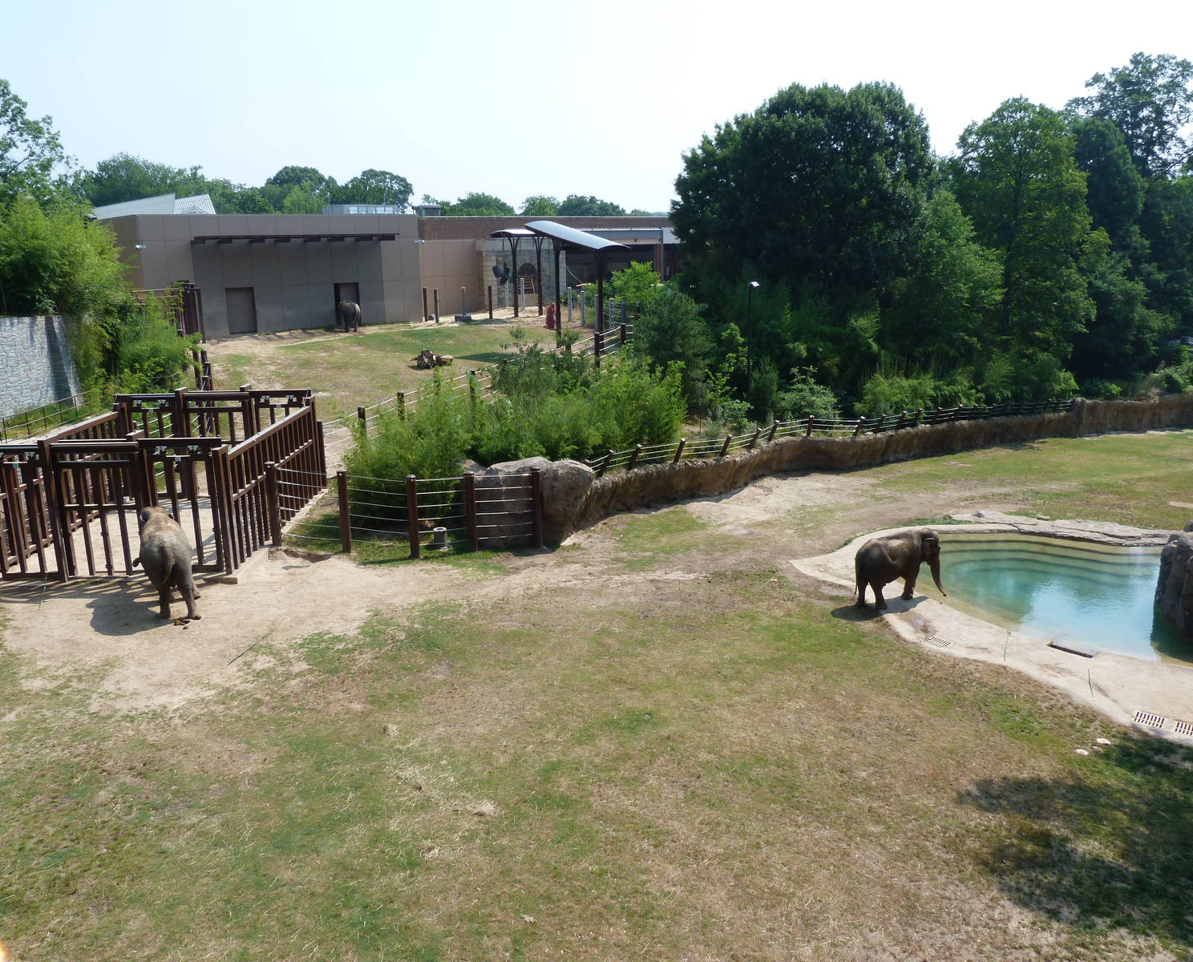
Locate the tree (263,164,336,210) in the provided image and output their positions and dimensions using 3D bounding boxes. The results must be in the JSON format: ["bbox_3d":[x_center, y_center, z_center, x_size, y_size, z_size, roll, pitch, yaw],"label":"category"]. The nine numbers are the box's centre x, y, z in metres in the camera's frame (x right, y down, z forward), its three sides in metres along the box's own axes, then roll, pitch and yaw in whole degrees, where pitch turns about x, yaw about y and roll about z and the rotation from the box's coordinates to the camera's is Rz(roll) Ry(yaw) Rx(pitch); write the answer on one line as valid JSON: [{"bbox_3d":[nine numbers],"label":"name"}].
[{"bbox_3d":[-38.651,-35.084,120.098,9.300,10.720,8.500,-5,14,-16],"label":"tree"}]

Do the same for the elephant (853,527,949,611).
[{"bbox_3d":[9.344,2.611,28.599,2.950,2.300,1.100,-7,15,-22],"label":"elephant"}]

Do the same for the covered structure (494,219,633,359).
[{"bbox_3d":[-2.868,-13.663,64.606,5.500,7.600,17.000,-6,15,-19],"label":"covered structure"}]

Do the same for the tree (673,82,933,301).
[{"bbox_3d":[13.430,-16.610,60.520,16.510,17.690,14.860,2,14,12],"label":"tree"}]

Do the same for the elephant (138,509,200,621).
[{"bbox_3d":[-12.486,2.432,27.370,1.400,2.500,3.000,-6,15,-20],"label":"elephant"}]

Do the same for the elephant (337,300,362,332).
[{"bbox_3d":[-18.931,-12.766,71.623,1.400,2.400,2.900,-7,15,-23],"label":"elephant"}]

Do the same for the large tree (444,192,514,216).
[{"bbox_3d":[-17.790,-36.190,141.330,10.370,14.870,9.850,-2,14,-7],"label":"large tree"}]

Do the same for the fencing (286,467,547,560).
[{"bbox_3d":[-5.926,1.037,30.117,8.400,2.650,1.000,-1,14,-1],"label":"fencing"}]

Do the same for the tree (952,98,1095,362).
[{"bbox_3d":[31.218,-17.345,67.820,9.800,19.271,9.000,5,15,24],"label":"tree"}]

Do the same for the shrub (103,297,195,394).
[{"bbox_3d":[-23.640,-6.930,49.060,4.350,5.510,3.700,-7,15,-25],"label":"shrub"}]

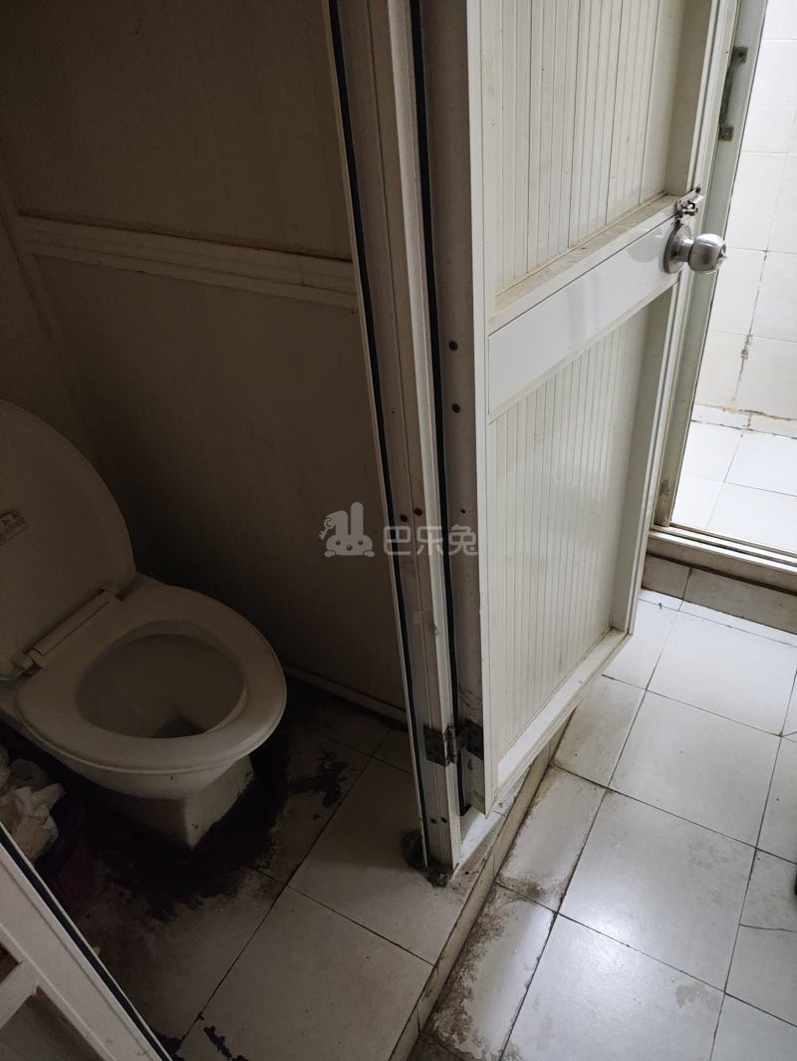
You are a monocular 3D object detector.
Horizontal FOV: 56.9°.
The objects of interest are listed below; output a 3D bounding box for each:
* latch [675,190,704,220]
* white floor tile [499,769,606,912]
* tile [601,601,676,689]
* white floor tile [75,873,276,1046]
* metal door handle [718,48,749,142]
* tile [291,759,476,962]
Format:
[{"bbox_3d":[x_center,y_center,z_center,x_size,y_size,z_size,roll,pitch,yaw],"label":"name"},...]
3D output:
[{"bbox_3d":[0.401,-0.443,1.004,0.020,0.032,0.052,25,48,34],"label":"latch"},{"bbox_3d":[0.328,0.635,1.545,0.135,0.010,0.300,16,43,26],"label":"white floor tile"},{"bbox_3d":[0.627,0.294,1.940,0.135,0.010,0.303,16,43,26],"label":"tile"},{"bbox_3d":[-0.410,0.711,1.347,0.302,0.010,0.300,16,43,26],"label":"white floor tile"},{"bbox_3d":[0.616,-0.807,1.371,0.028,0.155,0.040,16,43,26],"label":"metal door handle"},{"bbox_3d":[0.003,0.615,1.413,0.307,0.010,0.303,16,43,26],"label":"tile"}]

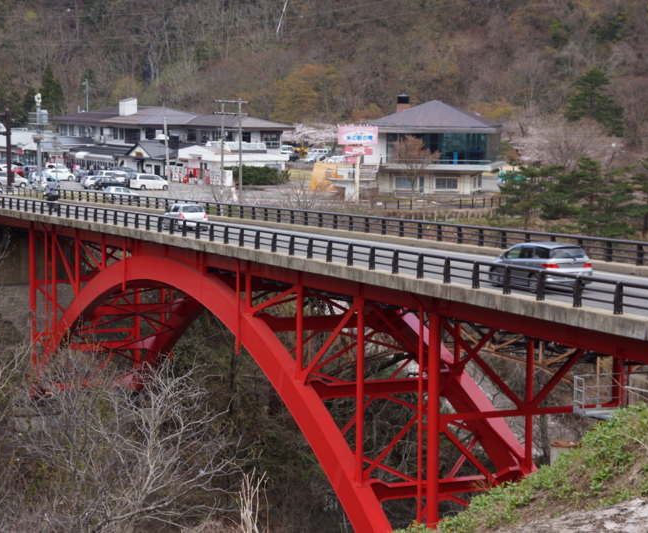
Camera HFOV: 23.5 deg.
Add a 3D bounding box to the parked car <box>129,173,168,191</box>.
[{"bbox_3d":[-19.949,-9.665,178.500,4.750,1.830,1.800,-3,6,-33],"label":"parked car"}]

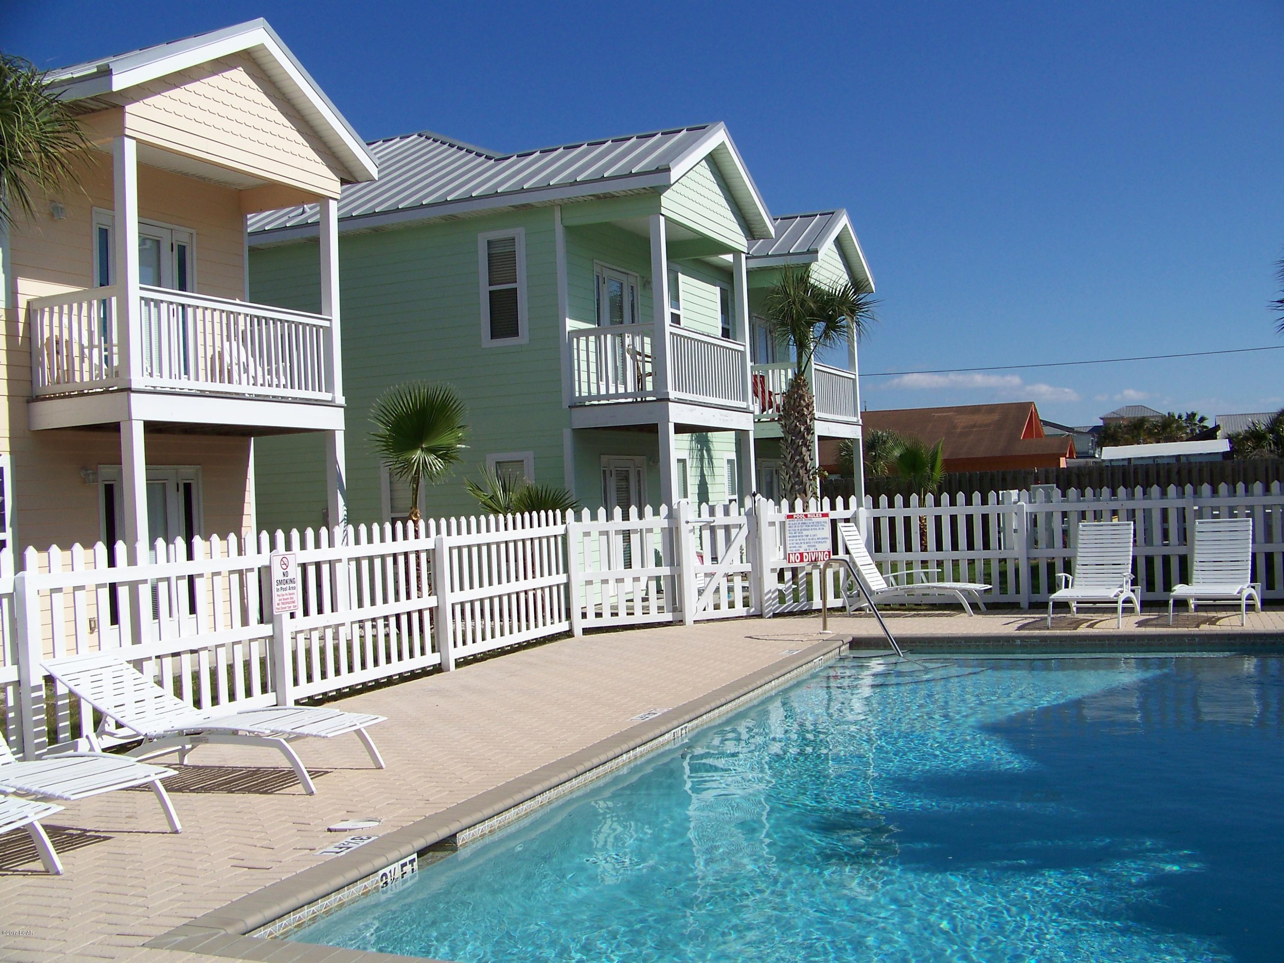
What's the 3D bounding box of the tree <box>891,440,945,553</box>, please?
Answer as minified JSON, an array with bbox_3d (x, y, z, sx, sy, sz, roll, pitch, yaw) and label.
[{"bbox_3d":[5.125,0.371,24.588,1.016,2.388,1.000,-2,-1,0],"label":"tree"}]

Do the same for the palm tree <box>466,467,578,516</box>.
[{"bbox_3d":[-1.473,0.785,16.790,1.413,1.937,1.350,-2,-1,0],"label":"palm tree"}]

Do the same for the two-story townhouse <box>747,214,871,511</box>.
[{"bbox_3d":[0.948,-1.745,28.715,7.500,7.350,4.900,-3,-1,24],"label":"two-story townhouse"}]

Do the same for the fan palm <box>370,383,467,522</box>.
[{"bbox_3d":[-2.561,0.318,15.585,1.137,2.924,1.100,-2,-1,0],"label":"fan palm"}]

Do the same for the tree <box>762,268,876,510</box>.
[{"bbox_3d":[3.010,-0.960,21.974,1.884,5.207,1.900,-2,-1,0],"label":"tree"}]

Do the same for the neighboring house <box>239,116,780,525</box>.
[{"bbox_3d":[-3.347,-2.142,21.684,10.600,8.040,4.870,-2,-1,25],"label":"neighboring house"}]

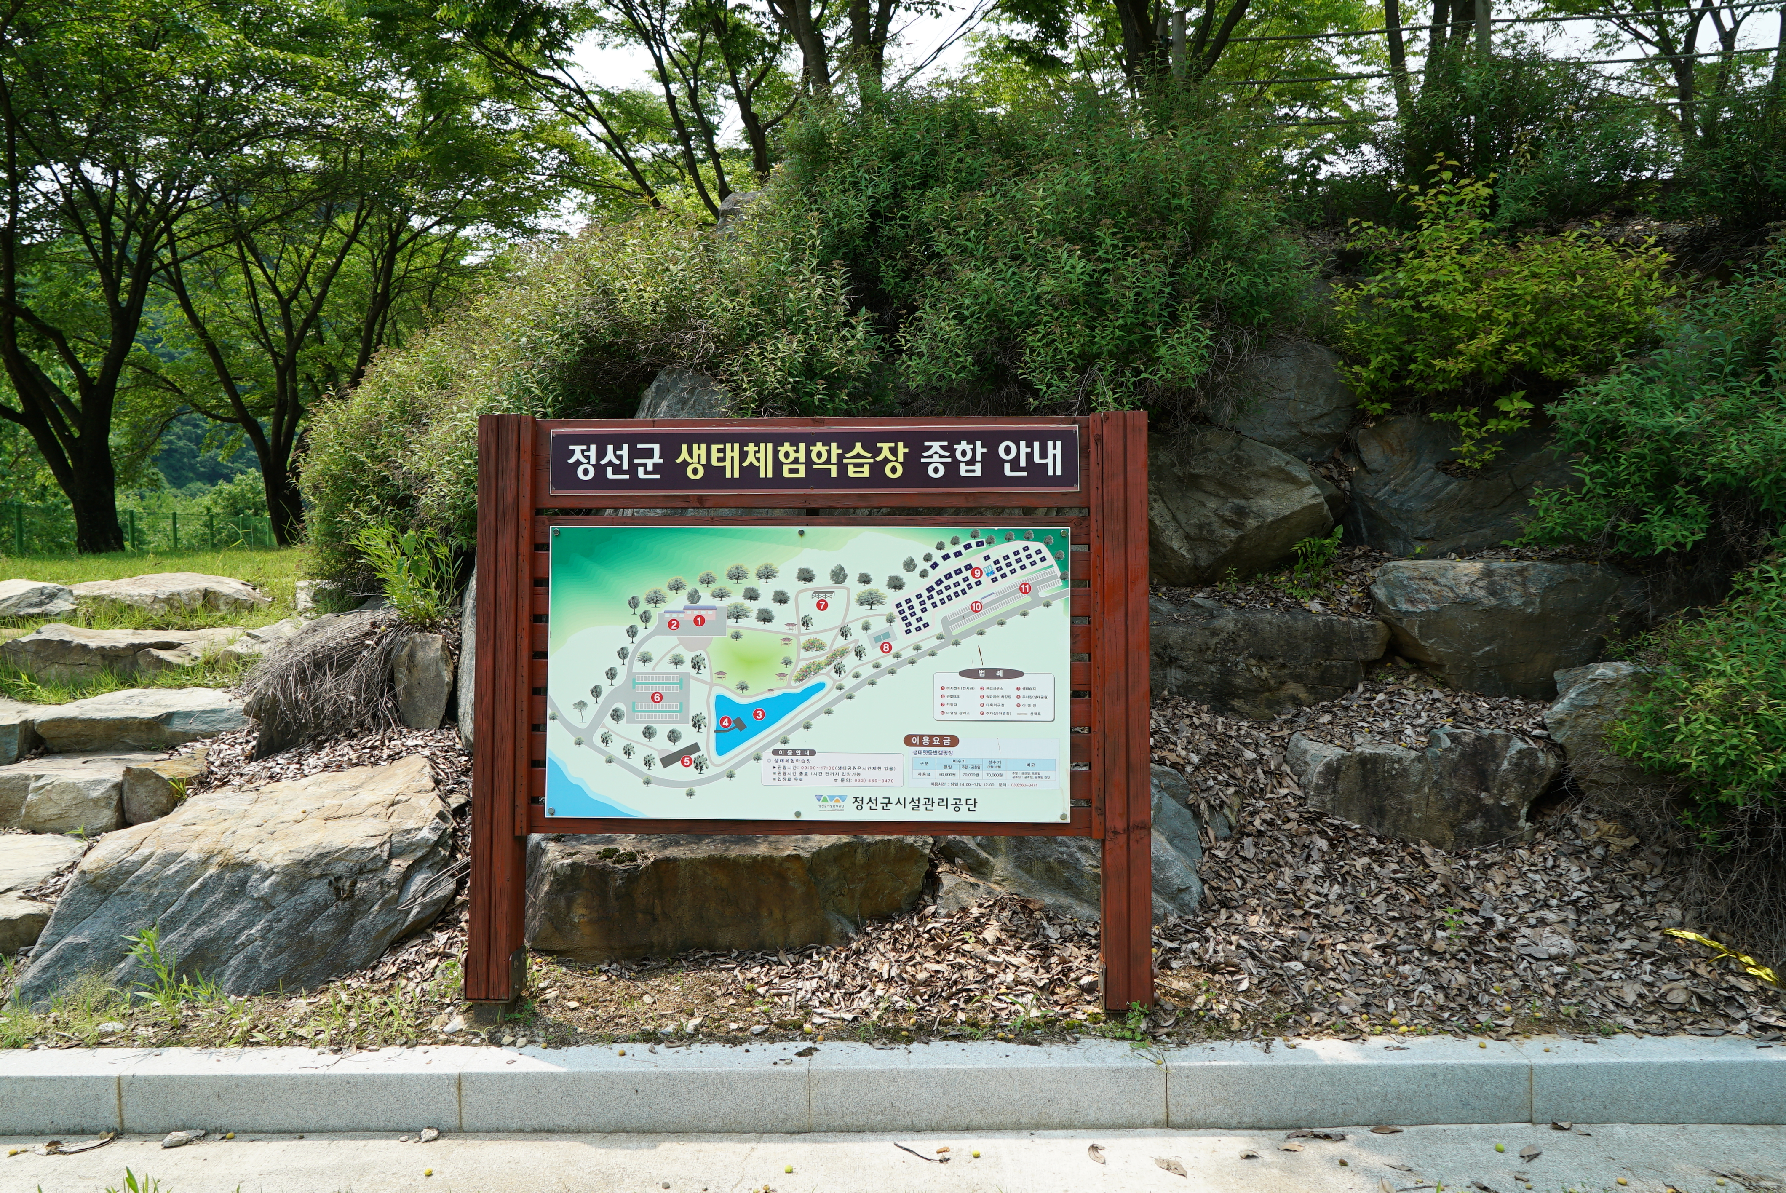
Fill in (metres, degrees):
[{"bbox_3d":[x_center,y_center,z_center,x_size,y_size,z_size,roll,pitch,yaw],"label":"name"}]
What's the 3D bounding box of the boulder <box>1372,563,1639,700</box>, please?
[{"bbox_3d":[2.661,0.139,5.600,1.080,0.570,0.620,0,2,9],"label":"boulder"}]

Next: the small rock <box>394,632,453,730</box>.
[{"bbox_3d":[-2.074,0.370,5.700,0.260,0.410,0.260,0,2,-11],"label":"small rock"}]

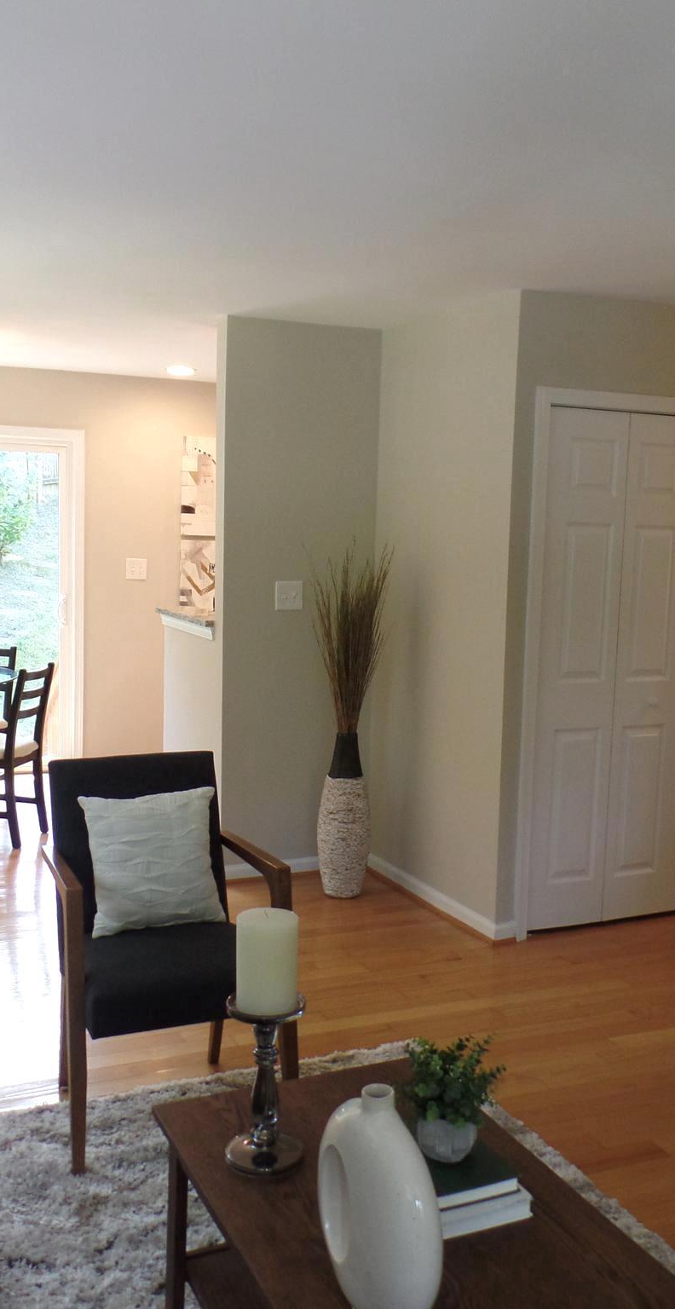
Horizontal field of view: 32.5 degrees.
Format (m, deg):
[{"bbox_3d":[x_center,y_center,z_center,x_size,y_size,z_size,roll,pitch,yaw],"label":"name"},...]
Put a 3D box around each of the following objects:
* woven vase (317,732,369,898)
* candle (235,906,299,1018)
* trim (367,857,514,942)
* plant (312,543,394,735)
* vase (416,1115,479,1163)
[{"bbox_3d":[0.035,0.683,4.975,0.220,0.700,0.220,1,6,0],"label":"woven vase"},{"bbox_3d":[-0.115,0.519,1.971,0.105,0.165,0.105,1,6,0],"label":"candle"},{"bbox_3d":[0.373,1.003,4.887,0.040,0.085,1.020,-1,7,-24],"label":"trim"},{"bbox_3d":[0.066,-0.068,4.882,0.350,0.800,0.340,2,6,0],"label":"plant"},{"bbox_3d":[0.183,0.794,1.931,0.104,0.090,0.104,2,6,0],"label":"vase"}]

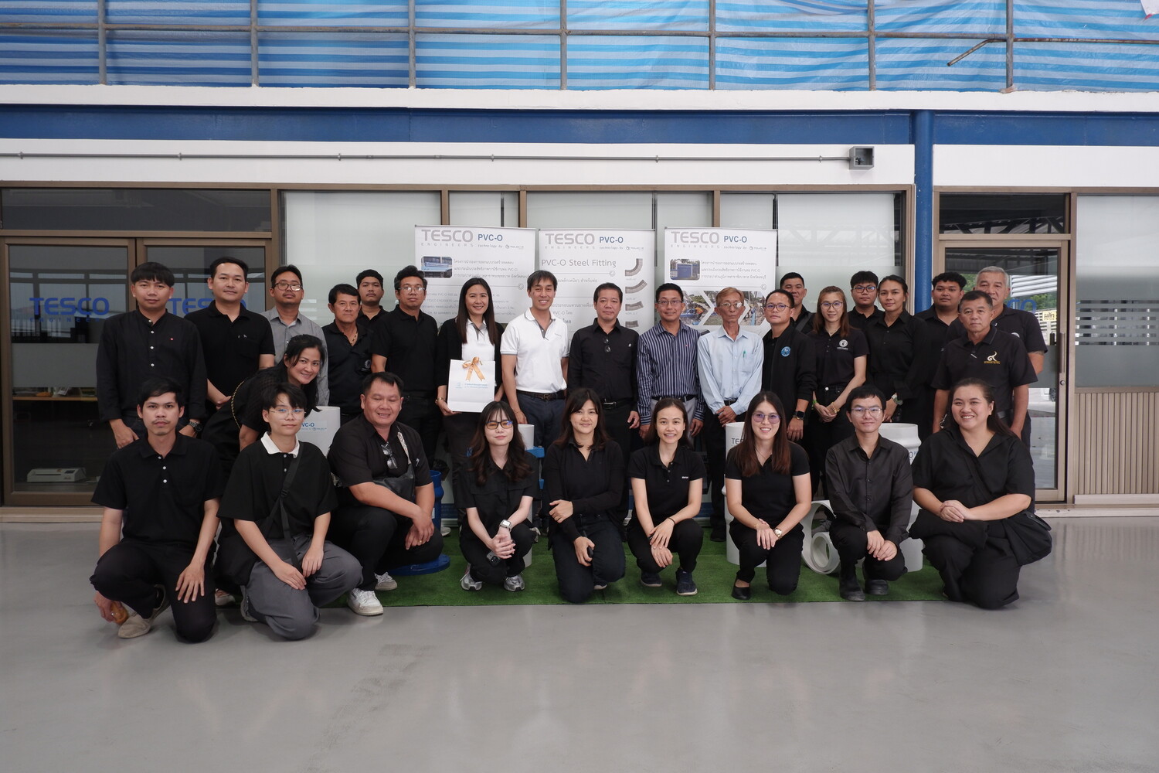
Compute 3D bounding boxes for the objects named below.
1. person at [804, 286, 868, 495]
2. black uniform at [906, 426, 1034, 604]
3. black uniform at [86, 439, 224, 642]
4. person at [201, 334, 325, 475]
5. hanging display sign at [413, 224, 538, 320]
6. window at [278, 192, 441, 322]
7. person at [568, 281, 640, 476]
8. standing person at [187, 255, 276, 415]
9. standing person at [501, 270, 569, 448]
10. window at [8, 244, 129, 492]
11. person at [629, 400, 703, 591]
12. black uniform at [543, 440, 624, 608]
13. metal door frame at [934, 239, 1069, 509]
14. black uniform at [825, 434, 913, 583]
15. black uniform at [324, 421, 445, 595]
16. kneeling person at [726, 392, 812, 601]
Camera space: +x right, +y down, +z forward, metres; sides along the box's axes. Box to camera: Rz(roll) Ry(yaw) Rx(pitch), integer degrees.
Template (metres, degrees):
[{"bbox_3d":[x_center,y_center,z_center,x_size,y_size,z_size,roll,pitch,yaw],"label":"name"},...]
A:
[{"bbox_3d":[1.595,0.188,5.220,0.430,1.630,0.280,0,1,16],"label":"person"},{"bbox_3d":[1.909,0.598,4.080,0.600,0.820,0.620,0,1,14],"label":"black uniform"},{"bbox_3d":[-1.805,0.615,3.600,0.540,0.810,0.580,0,1,-14],"label":"black uniform"},{"bbox_3d":[-1.618,0.379,4.280,0.500,1.296,0.600,-1,2,-35],"label":"person"},{"bbox_3d":[-0.715,-0.061,5.770,0.840,2.060,0.100,0,1,-9],"label":"hanging display sign"},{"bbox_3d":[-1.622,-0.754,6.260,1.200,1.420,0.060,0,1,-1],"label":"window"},{"bbox_3d":[0.161,0.149,5.420,0.490,1.650,0.300,0,1,-1],"label":"person"},{"bbox_3d":[-1.848,0.154,4.420,0.500,1.690,0.310,0,1,-14],"label":"standing person"},{"bbox_3d":[-0.281,0.127,5.360,0.480,1.750,0.310,0,1,-14],"label":"standing person"},{"bbox_3d":[-3.734,-0.132,6.120,0.885,1.815,0.040,0,1,-2],"label":"window"},{"bbox_3d":[0.442,0.528,4.280,0.430,0.950,0.620,0,1,3],"label":"person"},{"bbox_3d":[0.025,0.653,4.240,0.440,0.750,0.540,0,1,-2],"label":"black uniform"},{"bbox_3d":[3.164,-0.121,6.250,1.030,1.970,0.120,0,1,-2],"label":"metal door frame"},{"bbox_3d":[1.450,0.594,4.236,0.430,0.705,0.560,0,1,6],"label":"black uniform"},{"bbox_3d":[-0.972,0.557,4.150,0.550,0.810,0.600,-1,2,-27],"label":"black uniform"},{"bbox_3d":[0.965,0.527,4.320,0.450,0.998,0.600,0,1,9],"label":"kneeling person"}]

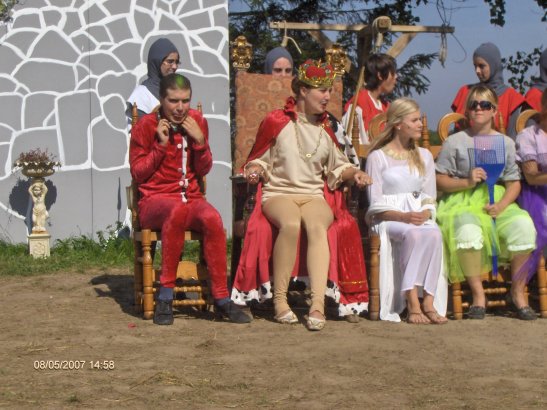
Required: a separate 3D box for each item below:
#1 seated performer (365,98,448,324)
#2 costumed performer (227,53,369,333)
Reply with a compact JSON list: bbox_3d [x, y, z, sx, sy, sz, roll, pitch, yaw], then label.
[{"bbox_3d":[0.730,-0.007,7.110,0.450,1.220,0.740,-1,3,-15],"label":"seated performer"},{"bbox_3d":[0.151,-0.087,7.005,0.740,1.400,0.820,-1,3,-5],"label":"costumed performer"}]

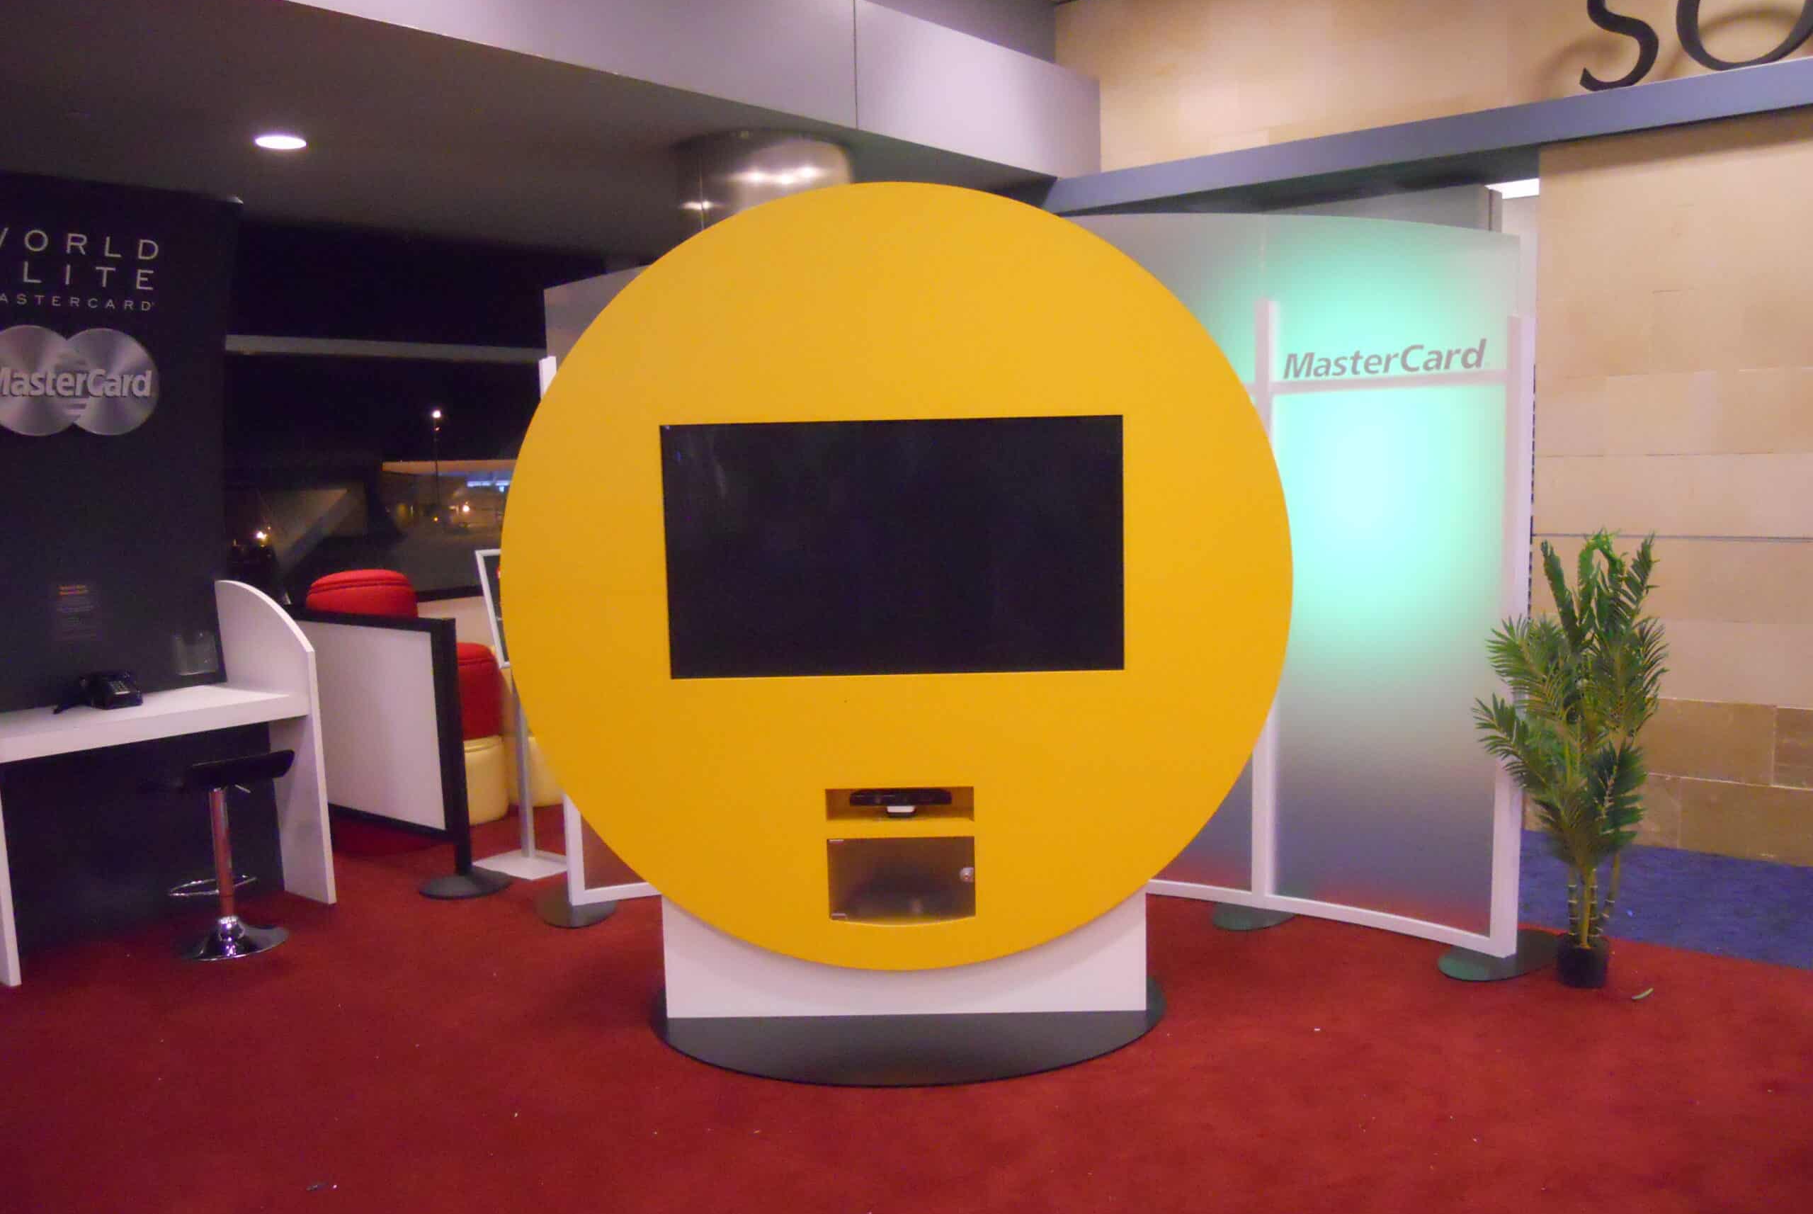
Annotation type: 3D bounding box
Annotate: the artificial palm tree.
[{"bbox_3d":[1.902,0.437,4.194,0.530,1.310,0.480,-1,8,0],"label":"artificial palm tree"}]

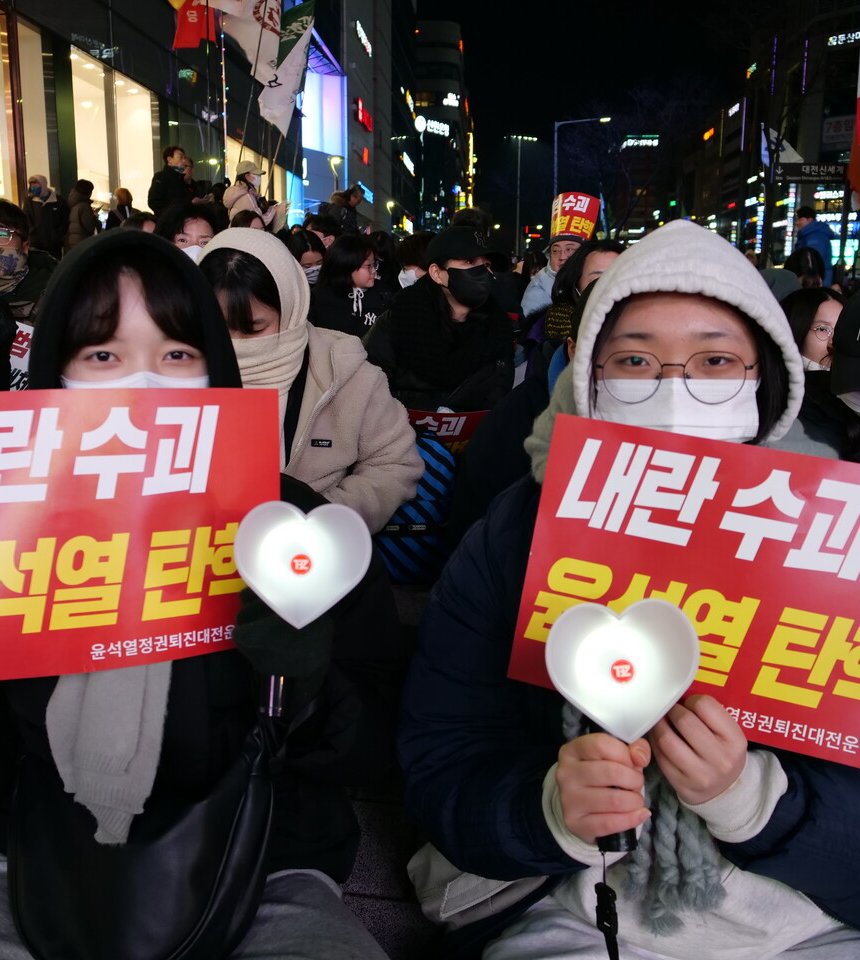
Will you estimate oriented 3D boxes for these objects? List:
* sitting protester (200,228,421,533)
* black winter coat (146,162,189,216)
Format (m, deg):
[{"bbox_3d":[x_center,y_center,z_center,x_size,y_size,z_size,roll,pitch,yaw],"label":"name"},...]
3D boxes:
[{"bbox_3d":[-0.266,-0.045,1.600,0.570,0.870,0.660,2,14,7],"label":"sitting protester"},{"bbox_3d":[-2.578,-2.746,8.750,0.350,0.750,0.470,5,12,22],"label":"black winter coat"}]

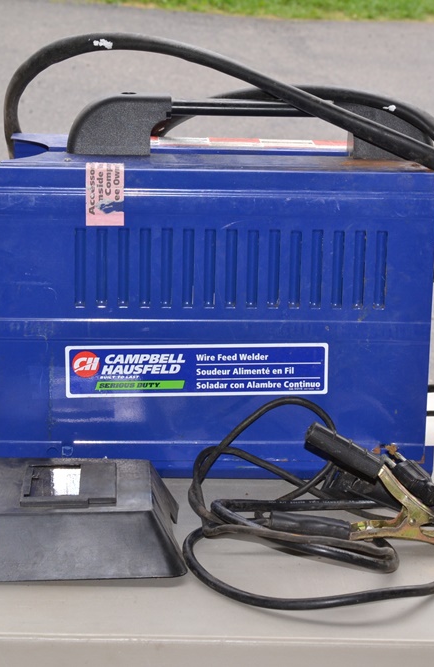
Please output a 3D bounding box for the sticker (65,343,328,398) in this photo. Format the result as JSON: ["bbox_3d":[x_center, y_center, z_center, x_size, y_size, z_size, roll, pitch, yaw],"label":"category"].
[{"bbox_3d":[-0.020,0.037,1.674,0.264,0.053,0.003,-1,13,-3],"label":"sticker"}]

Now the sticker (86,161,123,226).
[{"bbox_3d":[-0.110,-0.137,1.651,0.037,0.057,0.045,1,13,-3],"label":"sticker"}]

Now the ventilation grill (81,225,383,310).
[{"bbox_3d":[0.015,-0.064,1.654,0.309,0.081,0.008,1,13,-3],"label":"ventilation grill"}]

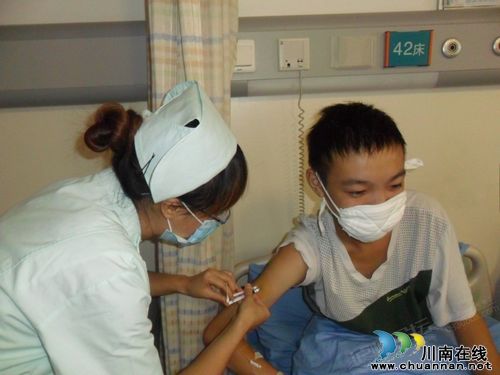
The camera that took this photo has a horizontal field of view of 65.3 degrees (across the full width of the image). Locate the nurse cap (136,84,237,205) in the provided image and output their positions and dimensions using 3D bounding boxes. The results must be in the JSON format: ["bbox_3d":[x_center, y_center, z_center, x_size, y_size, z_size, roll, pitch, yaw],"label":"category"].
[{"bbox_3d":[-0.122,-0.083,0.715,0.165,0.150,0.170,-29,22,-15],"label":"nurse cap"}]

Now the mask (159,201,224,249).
[{"bbox_3d":[-0.112,0.062,0.735,0.100,0.072,0.120,-52,29,-8],"label":"mask"}]

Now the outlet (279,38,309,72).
[{"bbox_3d":[0.127,-0.373,1.095,0.087,0.087,0.012,-4,14,-5],"label":"outlet"}]

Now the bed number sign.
[{"bbox_3d":[0.459,-0.398,1.120,0.142,0.099,0.015,-4,14,-5],"label":"bed number sign"}]

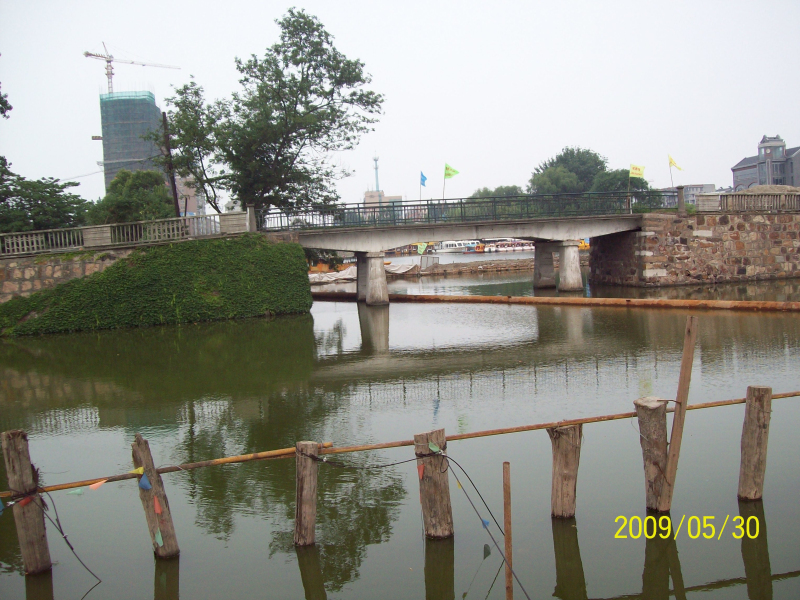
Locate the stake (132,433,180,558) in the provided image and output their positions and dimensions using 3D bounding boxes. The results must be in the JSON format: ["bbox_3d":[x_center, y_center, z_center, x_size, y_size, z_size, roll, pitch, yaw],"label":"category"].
[{"bbox_3d":[-1.808,1.427,6.119,0.186,0.920,0.186,-12,6,-16],"label":"stake"}]

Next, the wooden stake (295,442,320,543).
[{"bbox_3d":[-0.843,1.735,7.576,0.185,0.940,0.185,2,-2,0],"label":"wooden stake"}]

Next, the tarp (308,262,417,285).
[{"bbox_3d":[-3.045,-2.463,69.178,9.600,1.150,2.800,-4,4,-12],"label":"tarp"}]

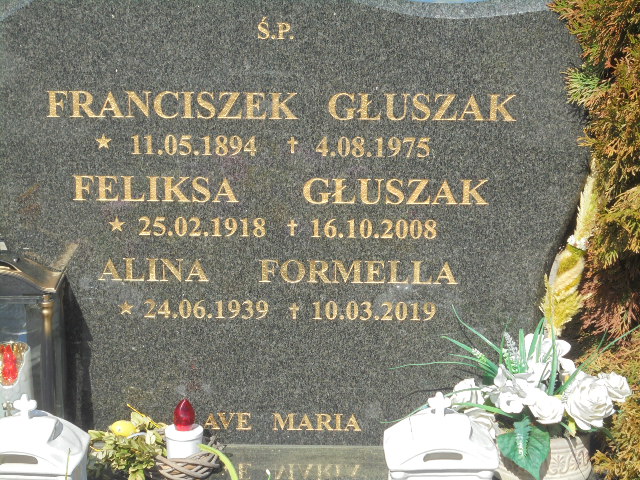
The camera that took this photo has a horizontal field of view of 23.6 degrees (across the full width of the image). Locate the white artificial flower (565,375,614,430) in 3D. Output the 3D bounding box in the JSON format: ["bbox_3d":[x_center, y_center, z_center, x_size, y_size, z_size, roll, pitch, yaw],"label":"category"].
[{"bbox_3d":[0.391,0.234,2.220,0.074,0.076,0.062,-5,18,-18],"label":"white artificial flower"}]

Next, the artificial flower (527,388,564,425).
[{"bbox_3d":[0.322,0.238,2.190,0.056,0.052,0.052,-1,17,-6],"label":"artificial flower"}]

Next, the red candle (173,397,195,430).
[{"bbox_3d":[-0.197,0.253,2.240,0.031,0.046,0.031,0,17,0],"label":"red candle"}]

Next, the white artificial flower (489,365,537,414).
[{"bbox_3d":[0.276,0.215,2.200,0.068,0.068,0.058,2,17,6],"label":"white artificial flower"}]

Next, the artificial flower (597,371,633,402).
[{"bbox_3d":[0.434,0.217,2.260,0.052,0.048,0.050,-10,20,-30],"label":"artificial flower"}]

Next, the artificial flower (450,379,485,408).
[{"bbox_3d":[0.216,0.226,2.250,0.052,0.047,0.050,9,19,26],"label":"artificial flower"}]

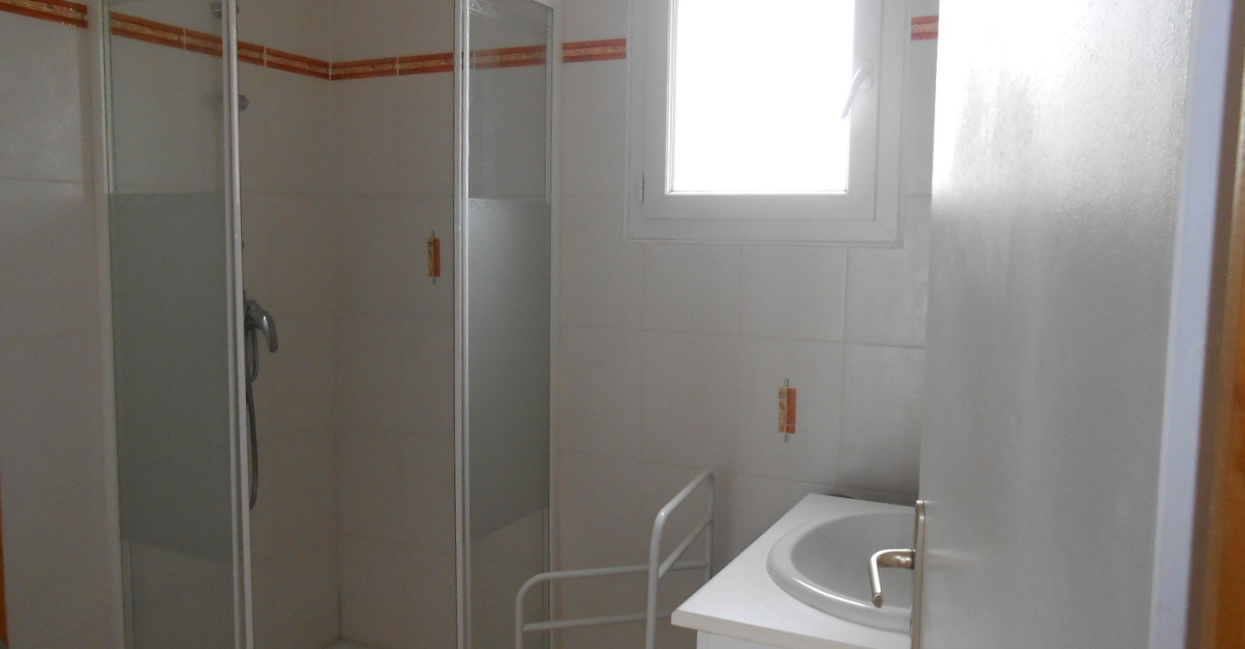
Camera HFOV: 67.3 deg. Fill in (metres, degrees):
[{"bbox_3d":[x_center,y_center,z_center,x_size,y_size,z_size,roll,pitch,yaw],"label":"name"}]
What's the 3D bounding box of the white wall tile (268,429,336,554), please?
[{"bbox_3d":[-0.917,0.466,2.711,0.010,0.332,0.243,4,6,25],"label":"white wall tile"}]

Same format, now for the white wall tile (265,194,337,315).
[{"bbox_3d":[-0.905,-0.199,2.643,0.010,0.331,0.245,4,6,25],"label":"white wall tile"}]

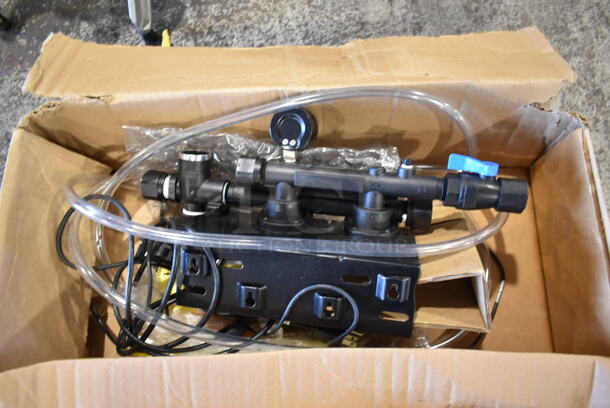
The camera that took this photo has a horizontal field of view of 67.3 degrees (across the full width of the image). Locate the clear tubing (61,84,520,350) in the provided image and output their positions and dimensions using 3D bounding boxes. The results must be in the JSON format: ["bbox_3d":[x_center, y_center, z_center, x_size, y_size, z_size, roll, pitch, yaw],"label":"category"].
[{"bbox_3d":[-0.027,0.010,0.610,0.540,0.220,0.340,-1,71,2],"label":"clear tubing"}]

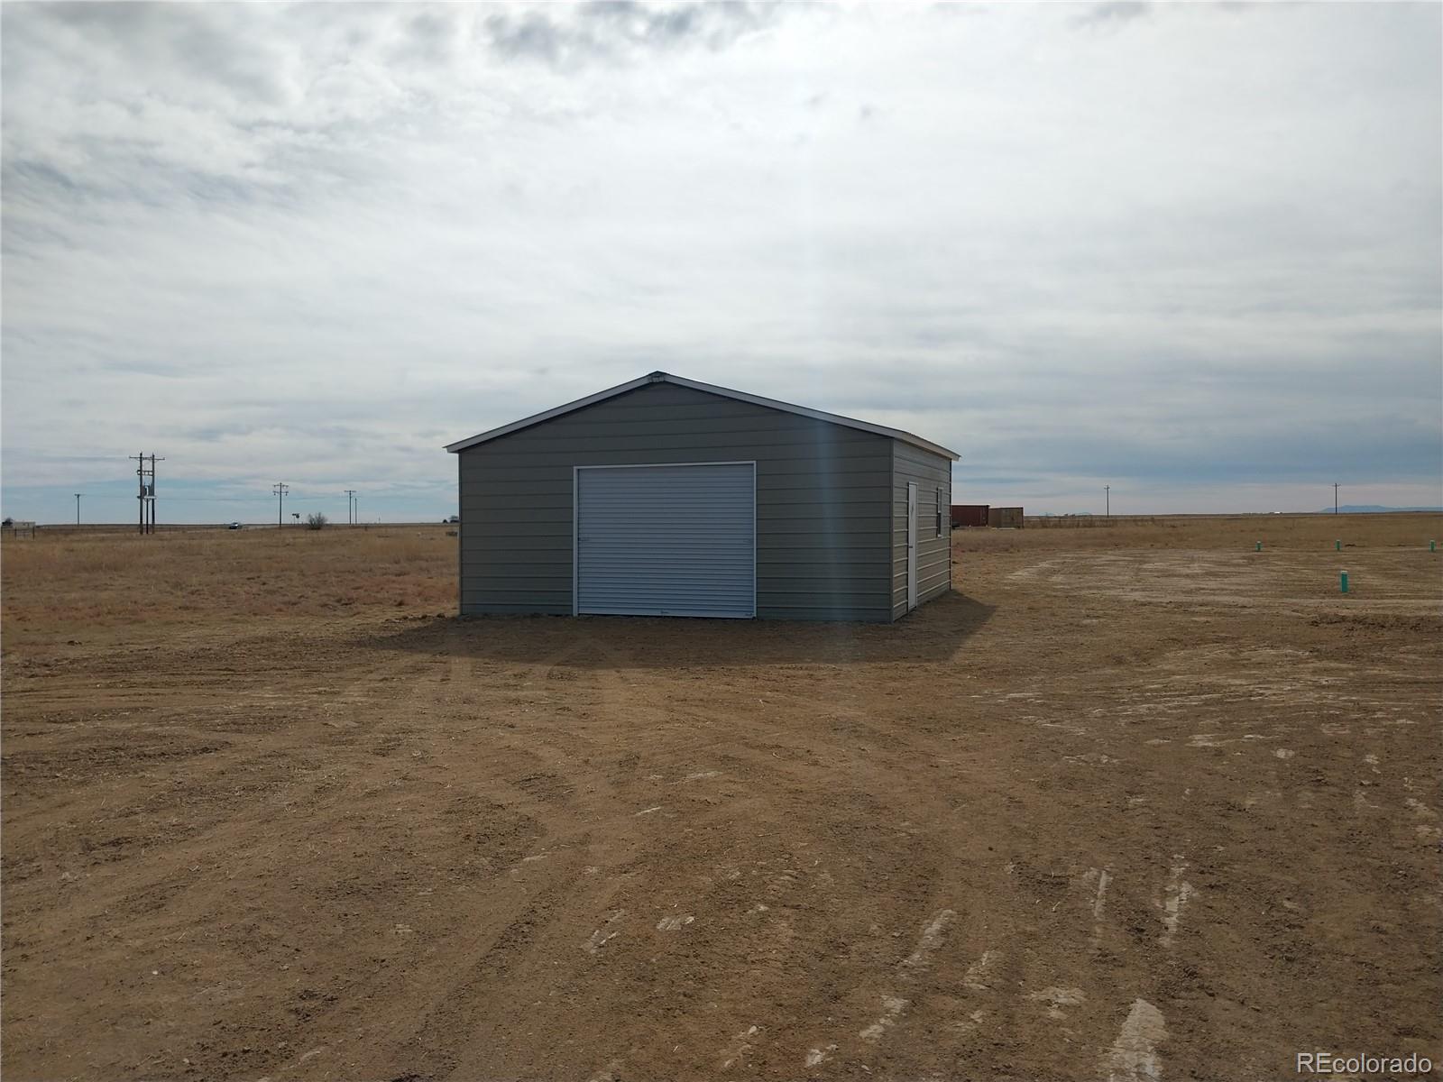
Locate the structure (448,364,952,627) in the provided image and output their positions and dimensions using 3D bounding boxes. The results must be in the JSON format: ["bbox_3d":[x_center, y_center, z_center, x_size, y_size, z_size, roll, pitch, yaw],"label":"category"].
[{"bbox_3d":[0.203,-0.806,20.629,7.802,3.894,7.509,0,1,19],"label":"structure"}]

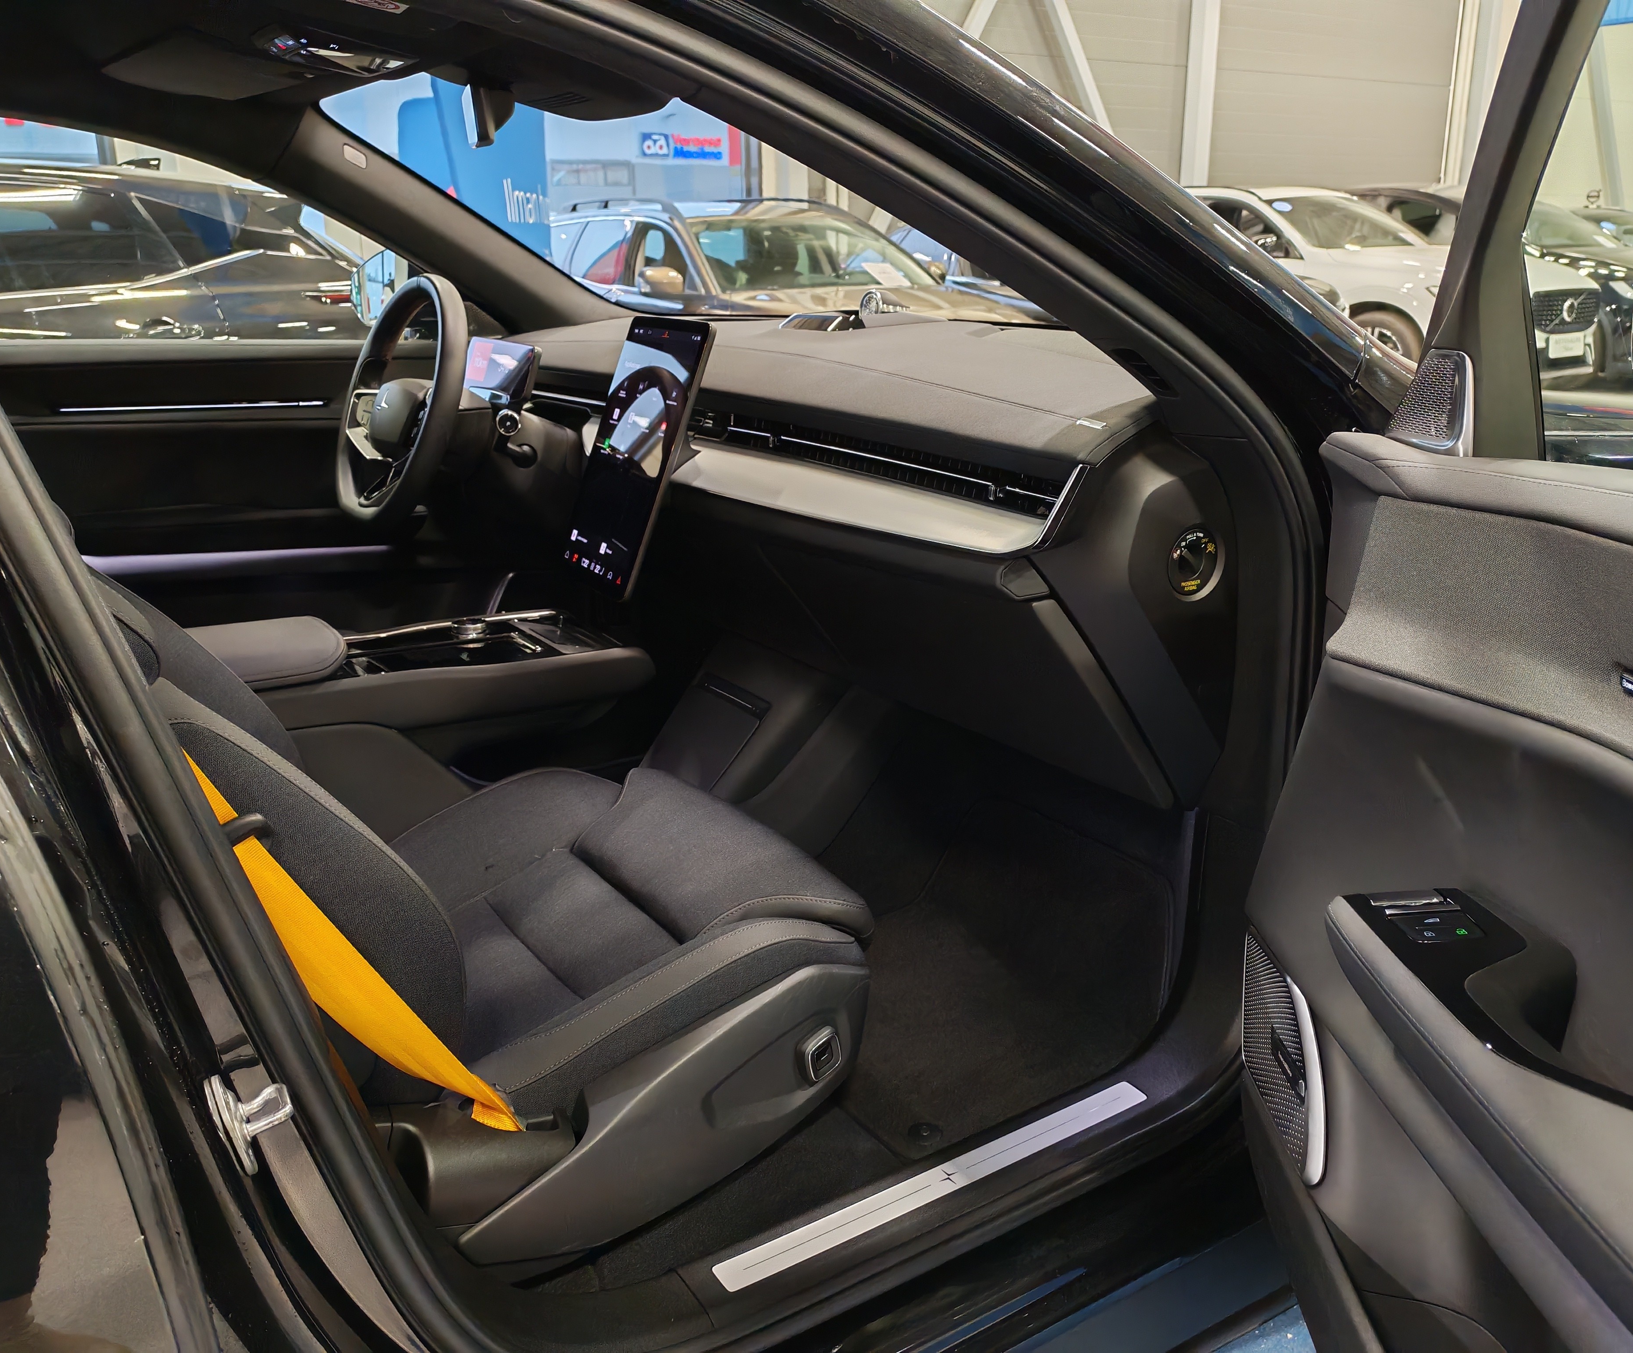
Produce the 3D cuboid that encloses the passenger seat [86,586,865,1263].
[{"bbox_3d":[-0.412,-0.010,1.215,0.820,0.980,0.550,-12,21,-32],"label":"passenger seat"}]

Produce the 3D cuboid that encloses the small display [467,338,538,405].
[{"bbox_3d":[-0.444,-0.430,1.998,0.022,0.086,0.235,8,10,-36],"label":"small display"}]

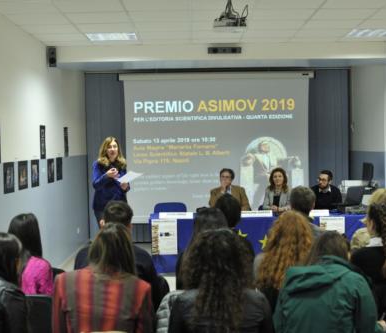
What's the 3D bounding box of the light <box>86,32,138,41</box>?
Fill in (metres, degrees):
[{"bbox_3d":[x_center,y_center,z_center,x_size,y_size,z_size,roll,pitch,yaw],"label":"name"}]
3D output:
[{"bbox_3d":[-0.925,-1.511,8.057,0.590,0.060,0.590,-1,2,0],"label":"light"}]

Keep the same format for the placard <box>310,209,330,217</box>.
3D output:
[{"bbox_3d":[1.426,0.548,8.284,0.386,0.085,0.080,-1,2,0],"label":"placard"}]

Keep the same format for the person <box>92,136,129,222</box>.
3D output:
[{"bbox_3d":[-0.989,0.512,8.399,0.430,1.741,0.380,-2,2,-17],"label":"person"}]

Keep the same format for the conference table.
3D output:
[{"bbox_3d":[0.849,0.967,8.595,2.695,0.760,0.700,-1,2,0],"label":"conference table"}]

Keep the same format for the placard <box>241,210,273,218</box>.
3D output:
[{"bbox_3d":[0.749,0.561,8.283,0.397,0.085,0.080,-1,2,0],"label":"placard"}]

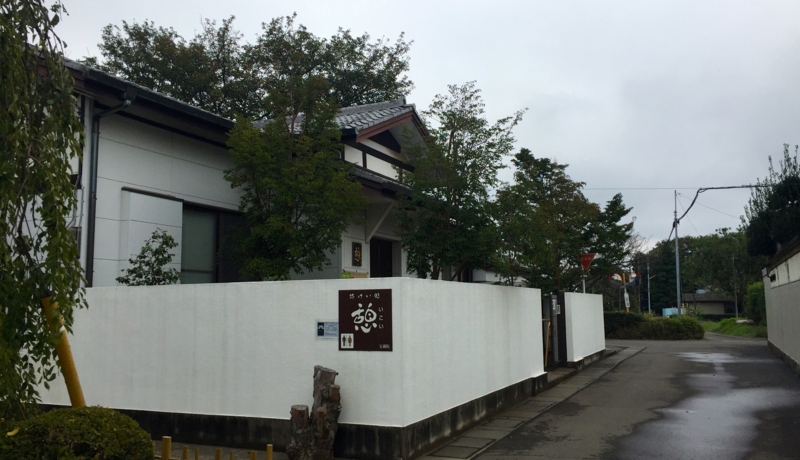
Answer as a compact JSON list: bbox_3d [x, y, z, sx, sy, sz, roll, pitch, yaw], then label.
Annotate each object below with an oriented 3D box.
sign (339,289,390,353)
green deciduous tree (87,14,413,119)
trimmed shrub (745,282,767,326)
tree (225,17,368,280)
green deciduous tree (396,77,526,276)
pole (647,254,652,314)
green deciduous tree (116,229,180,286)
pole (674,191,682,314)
[{"bbox_3d":[-0.361,0.940,6.955,0.610,0.625,0.030,-3,-7,23],"label":"sign"},{"bbox_3d":[-5.532,-1.831,24.576,12.000,12.400,9.000,-1,-6,0],"label":"green deciduous tree"},{"bbox_3d":[18.188,3.757,33.991,1.700,2.350,1.700,-1,-6,0],"label":"trimmed shrub"},{"bbox_3d":[-1.558,-0.159,9.985,2.300,5.500,2.300,-1,-6,0],"label":"tree"},{"bbox_3d":[0.982,0.096,10.953,2.100,5.150,2.100,-1,-6,0],"label":"green deciduous tree"},{"bbox_3d":[19.324,4.561,52.103,0.180,5.300,0.180,-1,-6,0],"label":"pole"},{"bbox_3d":[-3.557,1.260,9.422,1.150,2.500,1.150,-1,-6,0],"label":"green deciduous tree"},{"bbox_3d":[14.558,1.638,35.113,0.200,7.400,0.200,-1,-6,0],"label":"pole"}]

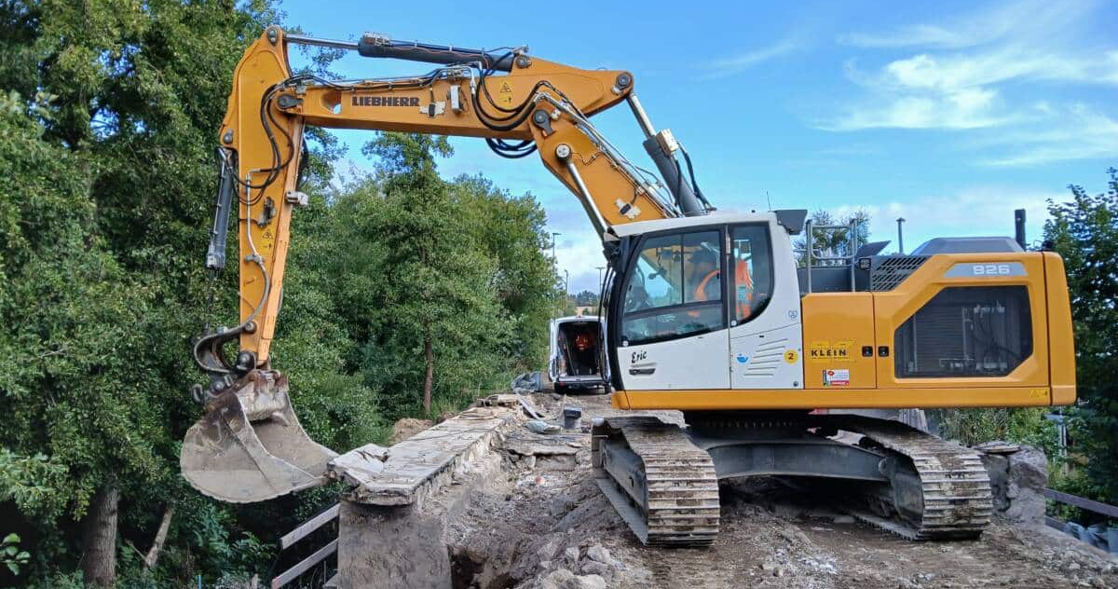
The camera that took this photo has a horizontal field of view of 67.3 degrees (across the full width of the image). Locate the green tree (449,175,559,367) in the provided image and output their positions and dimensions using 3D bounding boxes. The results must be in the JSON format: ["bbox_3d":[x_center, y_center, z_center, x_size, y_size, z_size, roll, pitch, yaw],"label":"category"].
[{"bbox_3d":[-2.100,-0.600,28.000,4.300,7.000,4.300,0,-3,0],"label":"green tree"}]

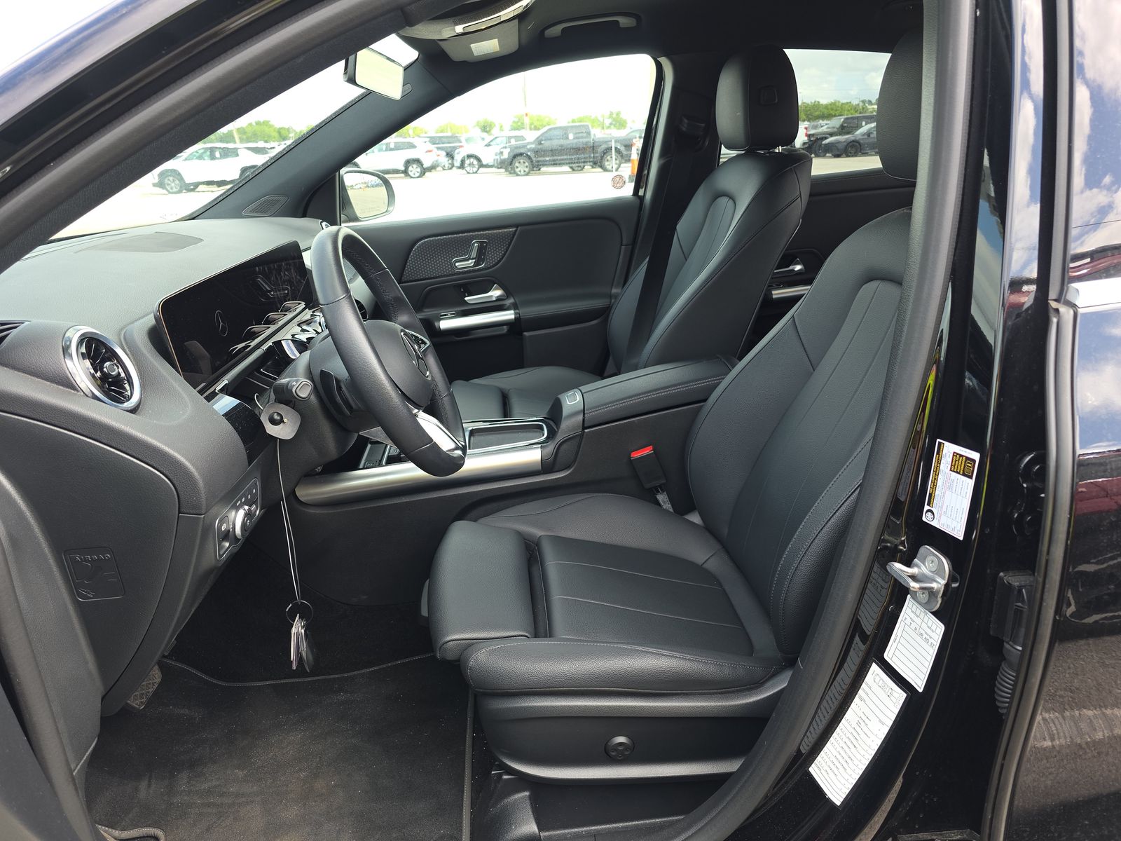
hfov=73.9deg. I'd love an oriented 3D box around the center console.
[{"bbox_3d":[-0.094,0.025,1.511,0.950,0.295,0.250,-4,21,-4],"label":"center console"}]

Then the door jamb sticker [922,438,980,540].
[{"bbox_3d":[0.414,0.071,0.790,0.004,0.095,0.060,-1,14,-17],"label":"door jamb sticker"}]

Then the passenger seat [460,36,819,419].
[{"bbox_3d":[0.123,-0.350,1.788,0.825,0.965,0.530,-4,21,-4],"label":"passenger seat"}]

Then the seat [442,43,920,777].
[{"bbox_3d":[0.194,-0.044,1.117,0.825,0.950,0.530,-4,21,-4],"label":"seat"}]

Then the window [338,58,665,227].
[{"bbox_3d":[-0.183,-0.743,1.990,0.865,0.413,0.050,-4,42,-4],"label":"window"}]

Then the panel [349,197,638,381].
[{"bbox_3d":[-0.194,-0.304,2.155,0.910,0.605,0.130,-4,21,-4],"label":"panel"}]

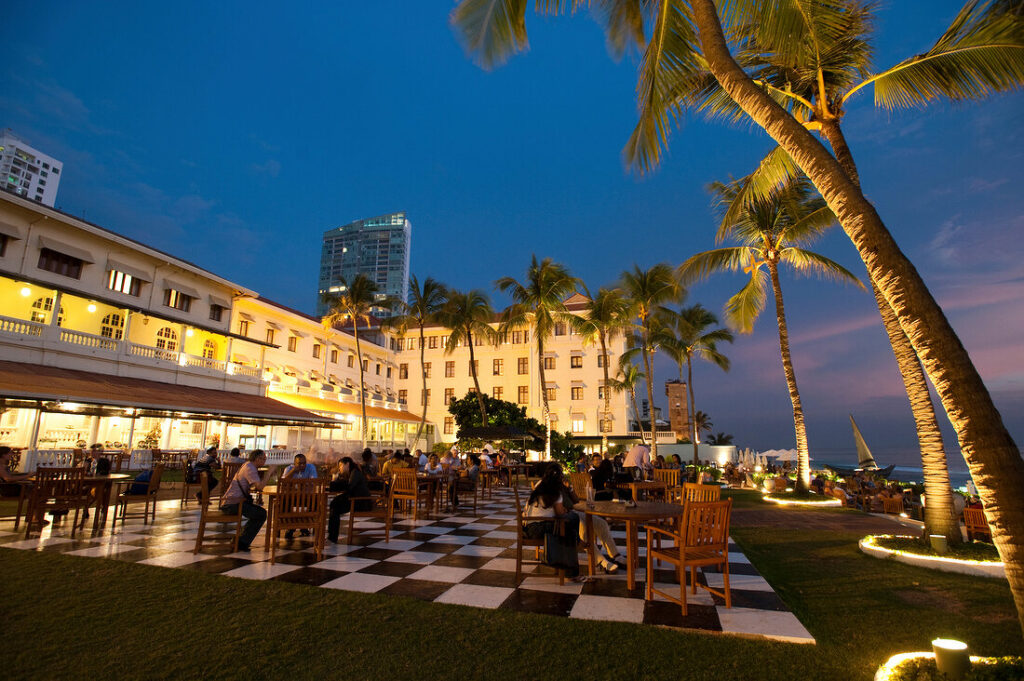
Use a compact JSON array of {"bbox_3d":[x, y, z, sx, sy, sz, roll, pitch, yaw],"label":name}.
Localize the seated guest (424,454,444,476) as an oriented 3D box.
[{"bbox_3d":[-1.773,3.174,10.983,0.500,1.200,0.750,-1,-13,9],"label":"seated guest"}]

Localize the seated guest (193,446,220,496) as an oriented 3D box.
[{"bbox_3d":[-6.299,2.815,9.914,0.750,1.230,0.500,6,-13,-21],"label":"seated guest"}]

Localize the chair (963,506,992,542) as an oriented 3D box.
[{"bbox_3d":[10.984,4.400,11.272,0.570,0.930,0.560,13,-17,-43],"label":"chair"}]

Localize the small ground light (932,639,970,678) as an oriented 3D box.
[{"bbox_3d":[2.424,1.765,2.671,0.140,0.210,0.140,1,-12,0],"label":"small ground light"}]

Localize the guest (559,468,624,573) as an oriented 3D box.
[{"bbox_3d":[0.844,2.022,5.671,0.950,1.200,0.550,-4,-13,22],"label":"guest"}]

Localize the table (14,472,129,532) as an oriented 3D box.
[{"bbox_3d":[-6.671,2.475,7.405,1.330,0.730,1.330,1,-12,0],"label":"table"}]

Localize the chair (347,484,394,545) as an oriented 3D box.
[{"bbox_3d":[-2.085,2.472,7.208,0.590,0.945,0.580,3,-13,-13],"label":"chair"}]

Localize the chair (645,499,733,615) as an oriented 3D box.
[{"bbox_3d":[1.581,1.885,4.347,0.570,0.930,0.600,6,-13,-20],"label":"chair"}]

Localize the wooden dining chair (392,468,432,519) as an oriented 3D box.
[{"bbox_3d":[-1.915,2.890,9.166,0.560,0.930,0.570,-4,-13,20],"label":"wooden dining chair"}]

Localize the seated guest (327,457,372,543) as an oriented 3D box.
[{"bbox_3d":[-2.300,2.256,6.907,0.740,1.180,0.480,6,-13,-23],"label":"seated guest"}]

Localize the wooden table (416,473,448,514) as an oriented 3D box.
[{"bbox_3d":[-1.730,3.228,10.233,0.850,0.727,0.850,-3,-13,17],"label":"wooden table"}]

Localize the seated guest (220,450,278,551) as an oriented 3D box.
[{"bbox_3d":[-3.351,2.082,6.344,0.800,1.230,0.520,5,-13,-19],"label":"seated guest"}]

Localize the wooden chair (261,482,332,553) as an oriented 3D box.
[{"bbox_3d":[-2.545,2.132,5.778,0.560,0.920,0.600,7,-14,-27],"label":"wooden chair"}]

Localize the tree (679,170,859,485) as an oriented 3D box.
[{"bbox_3d":[7.750,-0.400,14.000,5.300,9.100,5.000,1,-12,0],"label":"tree"}]

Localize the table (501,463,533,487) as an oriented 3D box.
[{"bbox_3d":[0.142,4.767,17.102,1.200,0.740,1.200,0,-12,0],"label":"table"}]

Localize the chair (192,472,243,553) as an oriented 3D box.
[{"bbox_3d":[-3.658,2.215,6.193,0.570,0.930,0.560,7,-14,-26],"label":"chair"}]

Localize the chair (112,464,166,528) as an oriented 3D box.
[{"bbox_3d":[-5.991,2.497,7.816,0.600,0.920,0.560,11,-16,-38],"label":"chair"}]

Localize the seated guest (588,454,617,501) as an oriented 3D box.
[{"bbox_3d":[1.536,2.503,7.860,0.780,1.250,0.520,3,-13,-12],"label":"seated guest"}]

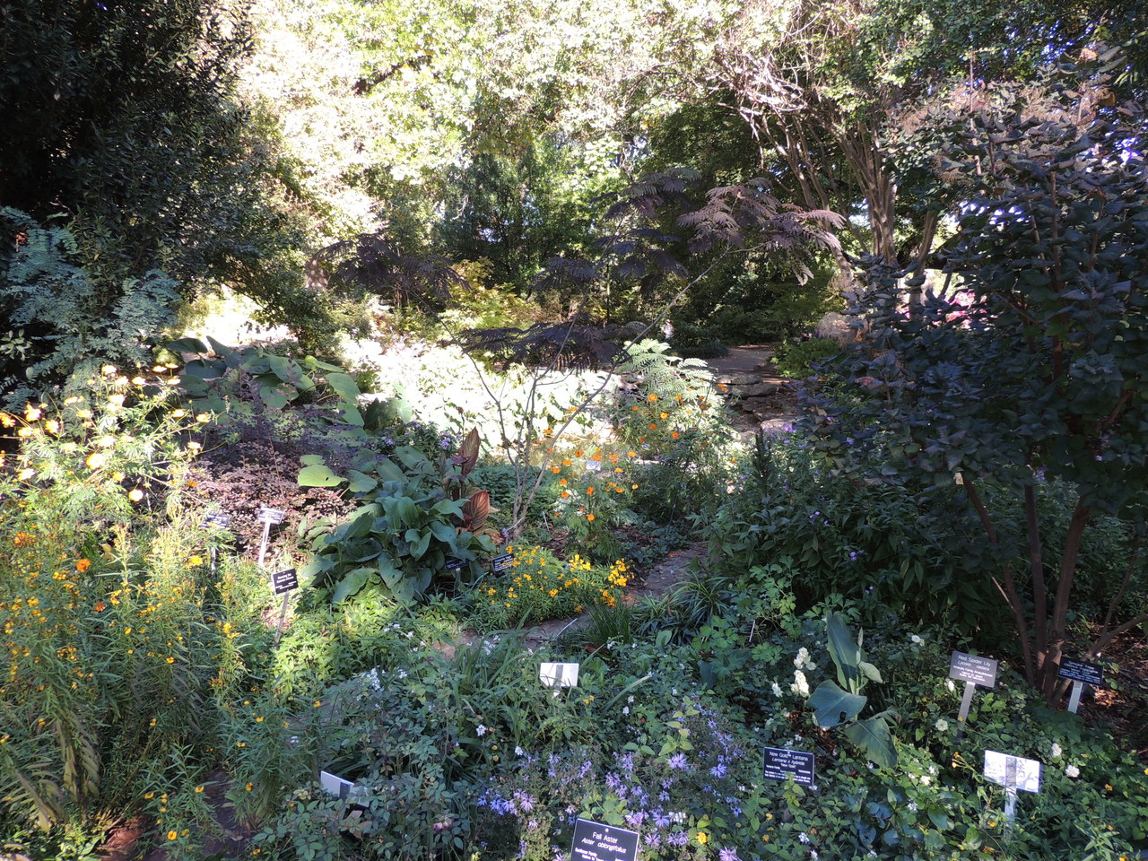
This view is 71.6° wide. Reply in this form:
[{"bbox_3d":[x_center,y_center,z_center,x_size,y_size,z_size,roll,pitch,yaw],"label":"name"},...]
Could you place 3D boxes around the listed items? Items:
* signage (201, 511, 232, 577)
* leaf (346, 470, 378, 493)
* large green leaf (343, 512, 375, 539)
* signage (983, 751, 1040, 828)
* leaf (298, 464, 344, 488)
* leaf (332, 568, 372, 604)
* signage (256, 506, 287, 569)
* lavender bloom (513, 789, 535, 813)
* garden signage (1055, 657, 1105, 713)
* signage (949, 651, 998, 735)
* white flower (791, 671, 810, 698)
[{"bbox_3d":[-1.907,0.612,4.250,0.135,0.347,0.060,2,9,10],"label":"signage"},{"bbox_3d":[-1.237,0.300,4.650,0.157,0.102,0.140,-2,9,-10],"label":"leaf"},{"bbox_3d":[-1.131,0.498,4.200,0.148,0.097,0.150,-2,9,-10],"label":"large green leaf"},{"bbox_3d":[1.236,1.018,2.250,0.135,0.188,0.050,5,10,27],"label":"signage"},{"bbox_3d":[-1.503,0.269,4.750,0.237,0.101,0.200,-2,9,-10],"label":"leaf"},{"bbox_3d":[-1.113,0.780,4.000,0.171,0.129,0.160,-2,9,-10],"label":"leaf"},{"bbox_3d":[-1.634,0.576,4.300,0.135,0.347,0.050,1,9,5],"label":"signage"},{"bbox_3d":[-0.109,0.815,1.750,0.045,0.029,0.040,0,9,0],"label":"lavender bloom"},{"bbox_3d":[1.910,0.974,3.000,0.135,0.189,0.045,6,11,33],"label":"garden signage"},{"bbox_3d":[1.379,0.909,2.750,0.135,0.258,0.050,5,10,31],"label":"signage"},{"bbox_3d":[0.768,0.862,2.700,0.051,0.066,0.055,2,9,10],"label":"white flower"}]

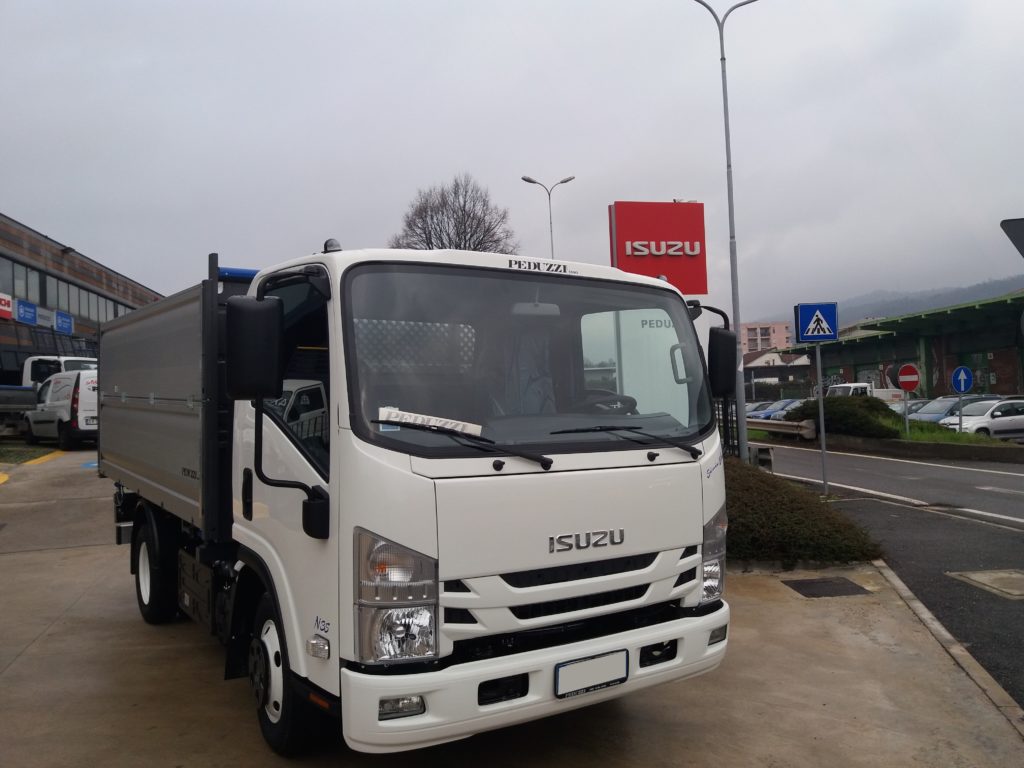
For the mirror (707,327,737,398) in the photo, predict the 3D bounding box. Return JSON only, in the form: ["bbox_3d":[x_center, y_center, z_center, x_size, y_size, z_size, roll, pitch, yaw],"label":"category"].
[{"bbox_3d":[1.092,-0.110,4.301,0.182,0.374,0.086,0,-1,-34],"label":"mirror"}]

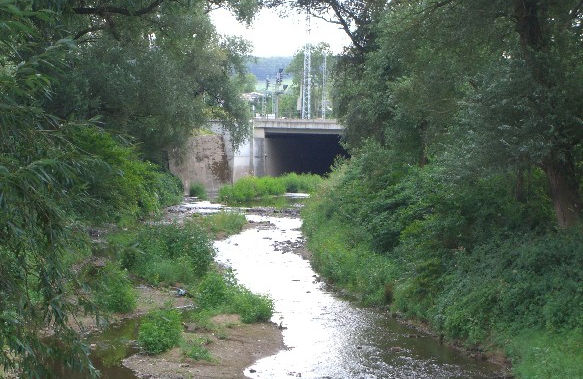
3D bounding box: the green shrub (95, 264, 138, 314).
[{"bbox_3d":[-5.593,3.146,61.000,1.350,1.550,1.300,0,2,0],"label":"green shrub"}]

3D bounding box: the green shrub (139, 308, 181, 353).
[{"bbox_3d":[-3.446,3.736,50.500,1.130,1.100,1.100,0,2,0],"label":"green shrub"}]

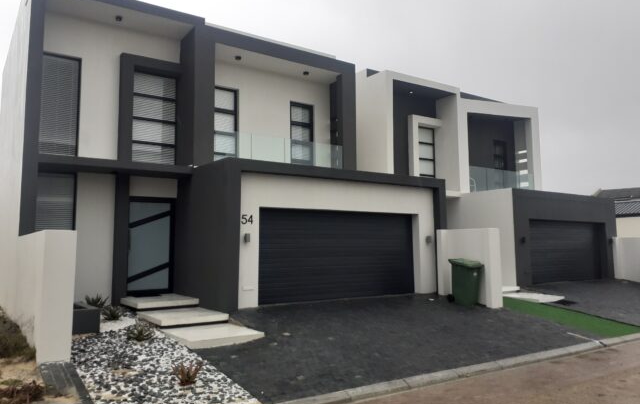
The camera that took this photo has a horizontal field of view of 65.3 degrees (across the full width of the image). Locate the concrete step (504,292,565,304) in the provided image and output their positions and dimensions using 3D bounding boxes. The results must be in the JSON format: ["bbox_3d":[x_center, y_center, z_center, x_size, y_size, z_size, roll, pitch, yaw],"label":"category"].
[{"bbox_3d":[6.087,2.813,14.630,1.400,0.125,1.600,3,-6,-34],"label":"concrete step"}]

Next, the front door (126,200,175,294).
[{"bbox_3d":[-4.230,1.102,12.478,1.180,2.410,0.080,3,-6,-34],"label":"front door"}]

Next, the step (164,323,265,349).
[{"bbox_3d":[-1.942,2.344,8.894,1.350,0.125,1.600,3,-6,-34],"label":"step"}]

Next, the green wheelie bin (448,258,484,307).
[{"bbox_3d":[3.715,2.032,12.643,0.730,1.070,0.580,-1,-4,40],"label":"green wheelie bin"}]

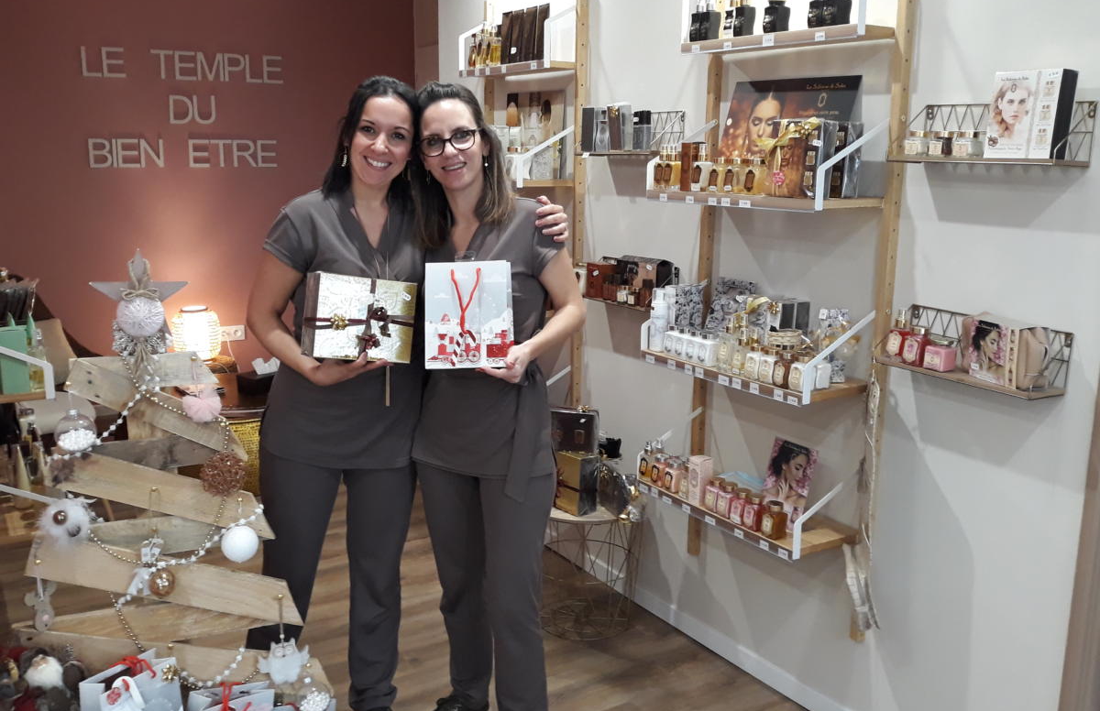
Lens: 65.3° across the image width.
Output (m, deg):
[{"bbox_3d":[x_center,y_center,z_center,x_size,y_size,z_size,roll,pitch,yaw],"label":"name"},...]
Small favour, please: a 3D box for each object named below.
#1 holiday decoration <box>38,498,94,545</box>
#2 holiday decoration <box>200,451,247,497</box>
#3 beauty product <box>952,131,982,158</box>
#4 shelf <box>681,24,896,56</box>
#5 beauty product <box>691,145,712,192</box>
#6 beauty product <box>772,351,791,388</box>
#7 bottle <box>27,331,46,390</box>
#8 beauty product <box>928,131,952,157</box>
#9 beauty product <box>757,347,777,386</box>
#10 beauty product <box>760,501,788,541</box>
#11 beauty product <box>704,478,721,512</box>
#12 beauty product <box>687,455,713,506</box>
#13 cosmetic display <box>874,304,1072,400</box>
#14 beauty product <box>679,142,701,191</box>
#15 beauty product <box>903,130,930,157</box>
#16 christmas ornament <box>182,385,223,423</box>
[{"bbox_3d":[-1.159,0.398,2.050,0.125,0.108,0.108,-7,14,-30],"label":"holiday decoration"},{"bbox_3d":[-0.716,0.260,1.880,0.100,0.100,0.100,0,12,0],"label":"holiday decoration"},{"bbox_3d":[0.880,-0.443,1.800,0.041,0.053,0.041,-6,15,-27],"label":"beauty product"},{"bbox_3d":[0.583,-0.799,2.186,0.142,0.026,0.585,-8,15,-34],"label":"shelf"},{"bbox_3d":[0.385,-0.473,2.162,0.036,0.118,0.034,-8,15,-31],"label":"beauty product"},{"bbox_3d":[0.573,0.033,2.076,0.039,0.086,0.039,-9,17,-36],"label":"beauty product"},{"bbox_3d":[-1.305,0.012,2.185,0.033,0.161,0.035,-8,15,-31],"label":"bottle"},{"bbox_3d":[0.845,-0.459,1.849,0.041,0.054,0.035,-8,15,-34],"label":"beauty product"},{"bbox_3d":[0.592,0.029,2.318,0.043,0.094,0.045,-8,15,-35],"label":"beauty product"},{"bbox_3d":[0.571,0.411,2.175,0.048,0.090,0.046,-8,15,-34],"label":"beauty product"},{"bbox_3d":[0.489,0.416,2.552,0.043,0.086,0.043,-8,15,-35],"label":"beauty product"},{"bbox_3d":[0.419,0.347,2.383,0.046,0.127,0.041,-10,17,-37],"label":"beauty product"},{"bbox_3d":[0.909,-0.013,1.862,0.144,0.126,0.349,-9,17,-36],"label":"cosmetic display"},{"bbox_3d":[0.376,-0.489,2.235,0.048,0.124,0.047,-8,16,-31],"label":"beauty product"},{"bbox_3d":[0.786,-0.453,1.832,0.040,0.051,0.036,-8,15,-31],"label":"beauty product"},{"bbox_3d":[-0.720,0.099,1.770,0.084,0.080,0.084,0,13,0],"label":"christmas ornament"}]

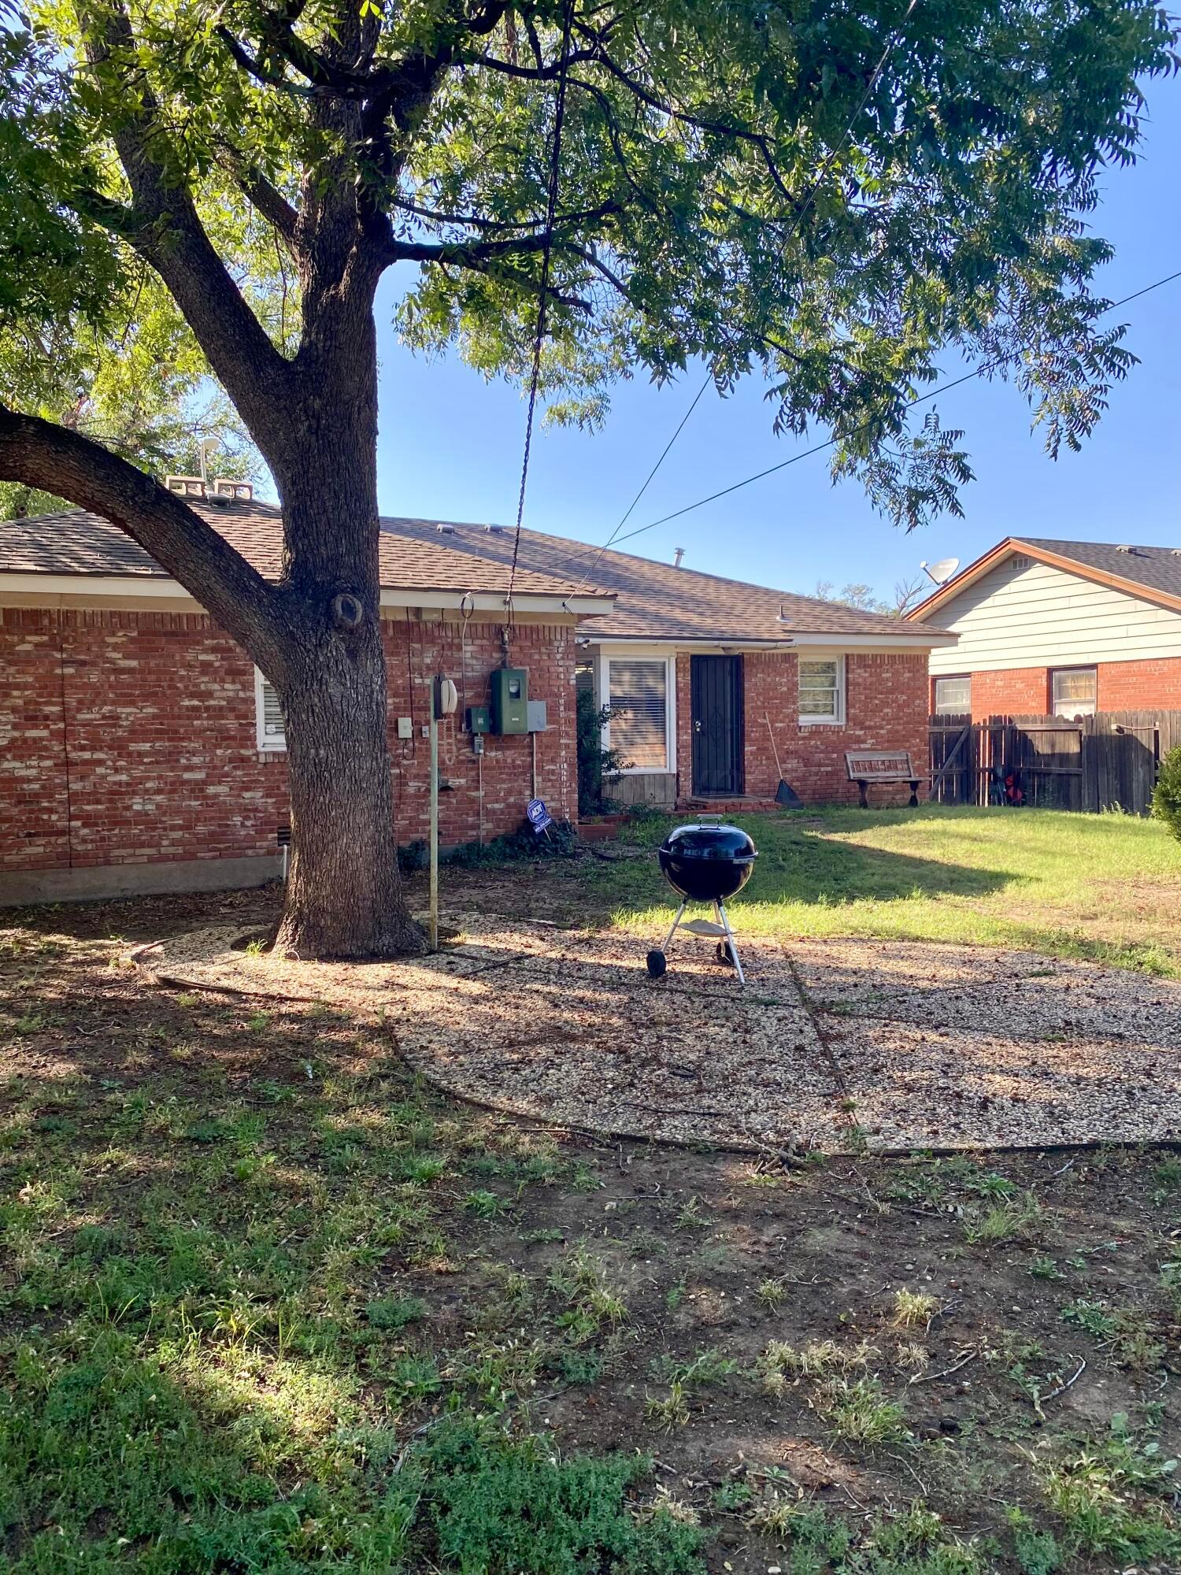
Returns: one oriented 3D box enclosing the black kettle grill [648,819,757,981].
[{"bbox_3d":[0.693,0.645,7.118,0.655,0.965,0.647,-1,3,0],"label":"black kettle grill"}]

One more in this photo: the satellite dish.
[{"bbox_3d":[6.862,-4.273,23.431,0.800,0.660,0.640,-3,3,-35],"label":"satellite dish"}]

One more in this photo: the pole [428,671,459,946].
[{"bbox_3d":[-0.982,0.176,7.908,0.183,1.842,0.100,0,3,6],"label":"pole"}]

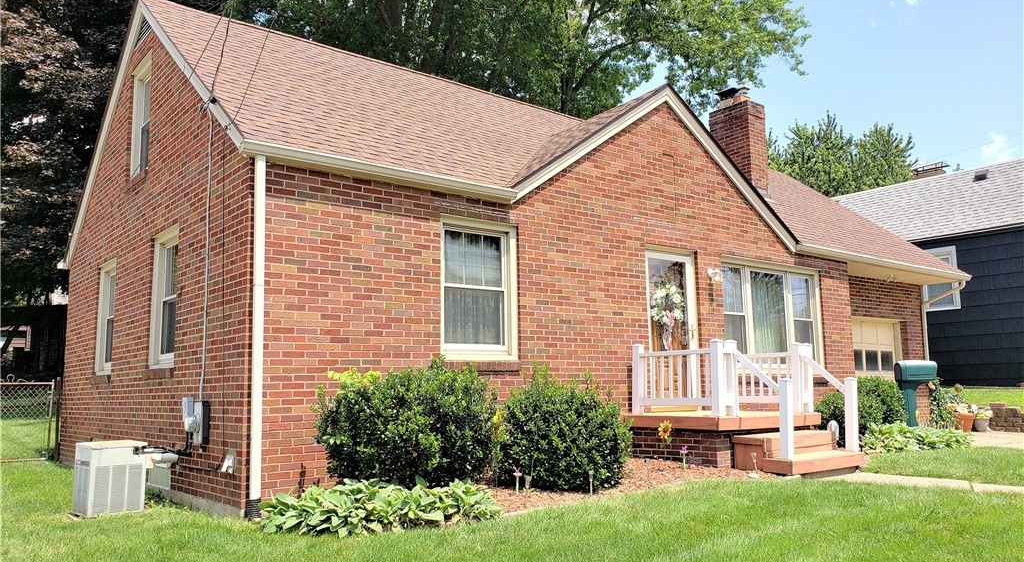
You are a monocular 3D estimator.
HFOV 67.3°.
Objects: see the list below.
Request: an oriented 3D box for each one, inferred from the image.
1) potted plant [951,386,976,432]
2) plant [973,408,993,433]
[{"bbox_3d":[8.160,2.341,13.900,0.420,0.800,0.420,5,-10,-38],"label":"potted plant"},{"bbox_3d":[8.968,2.655,14.690,0.330,0.460,0.330,5,-10,-39],"label":"plant"}]

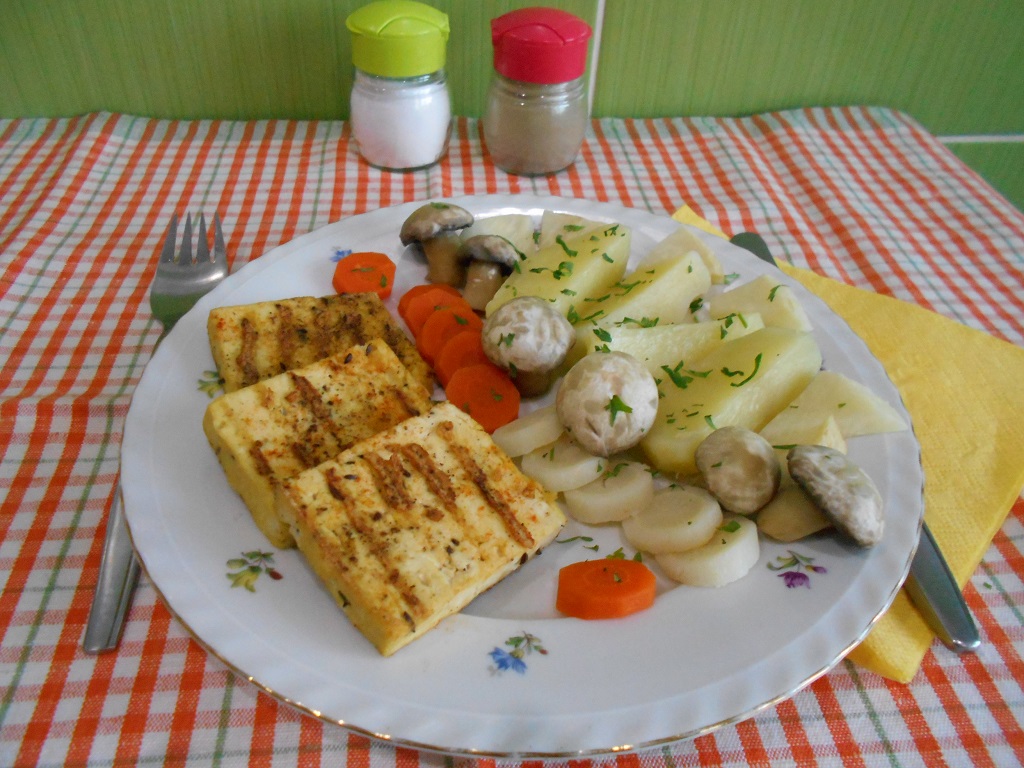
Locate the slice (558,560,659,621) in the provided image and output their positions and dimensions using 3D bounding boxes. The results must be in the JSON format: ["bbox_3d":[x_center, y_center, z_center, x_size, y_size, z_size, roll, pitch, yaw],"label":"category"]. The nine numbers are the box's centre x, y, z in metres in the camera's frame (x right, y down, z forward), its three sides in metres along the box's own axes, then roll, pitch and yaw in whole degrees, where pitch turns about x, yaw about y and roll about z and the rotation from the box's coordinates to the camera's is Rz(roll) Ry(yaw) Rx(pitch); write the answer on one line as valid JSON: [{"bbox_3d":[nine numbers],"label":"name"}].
[{"bbox_3d":[0.024,0.053,0.199,0.025,0.007,0.018,1,23,-1],"label":"slice"}]

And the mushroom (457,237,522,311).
[{"bbox_3d":[-0.011,-0.044,0.298,0.026,0.028,0.026,8,17,-7],"label":"mushroom"}]

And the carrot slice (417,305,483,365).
[{"bbox_3d":[-0.022,-0.016,0.274,0.024,0.005,0.024,7,59,-6],"label":"carrot slice"}]

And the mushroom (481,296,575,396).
[{"bbox_3d":[0.006,-0.012,0.260,0.029,0.028,0.029,1,49,-1],"label":"mushroom"}]

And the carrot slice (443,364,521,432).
[{"bbox_3d":[-0.009,0.005,0.251,0.024,0.005,0.024,8,62,-7],"label":"carrot slice"}]

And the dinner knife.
[{"bbox_3d":[0.111,-0.001,0.276,0.020,0.008,0.210,0,41,-2],"label":"dinner knife"}]

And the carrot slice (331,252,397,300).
[{"bbox_3d":[-0.058,-0.042,0.298,0.024,0.005,0.022,1,49,-1],"label":"carrot slice"}]

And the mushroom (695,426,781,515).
[{"bbox_3d":[0.066,0.026,0.223,0.025,0.022,0.025,-4,68,10],"label":"mushroom"}]

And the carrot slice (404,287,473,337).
[{"bbox_3d":[-0.027,-0.025,0.285,0.025,0.005,0.025,5,54,-4],"label":"carrot slice"}]

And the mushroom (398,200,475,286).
[{"bbox_3d":[-0.028,-0.057,0.310,0.030,0.030,0.030,-8,19,7],"label":"mushroom"}]

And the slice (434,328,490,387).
[{"bbox_3d":[-0.014,-0.007,0.265,0.024,0.005,0.024,1,59,-1],"label":"slice"}]

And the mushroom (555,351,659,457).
[{"bbox_3d":[0.029,0.007,0.238,0.031,0.027,0.031,-5,70,2],"label":"mushroom"}]

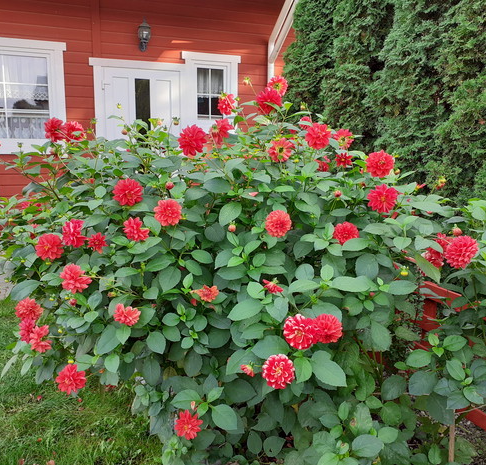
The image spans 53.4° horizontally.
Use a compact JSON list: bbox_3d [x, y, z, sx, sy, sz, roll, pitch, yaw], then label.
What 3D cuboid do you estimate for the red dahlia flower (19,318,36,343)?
[{"bbox_3d":[-0.776,0.355,1.750,0.083,0.086,0.050,7,-5,38],"label":"red dahlia flower"}]

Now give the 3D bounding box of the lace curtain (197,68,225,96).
[{"bbox_3d":[-0.470,-2.186,7.000,0.420,0.420,0.050,-3,10,-21],"label":"lace curtain"}]

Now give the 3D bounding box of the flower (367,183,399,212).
[{"bbox_3d":[0.492,-0.119,1.700,0.107,0.105,0.058,3,-1,16],"label":"flower"}]

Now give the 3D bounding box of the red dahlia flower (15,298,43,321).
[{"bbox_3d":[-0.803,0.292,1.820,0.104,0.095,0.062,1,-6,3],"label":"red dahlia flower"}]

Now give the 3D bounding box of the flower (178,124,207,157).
[{"bbox_3d":[-0.195,-0.356,1.870,0.113,0.118,0.070,5,0,27],"label":"flower"}]

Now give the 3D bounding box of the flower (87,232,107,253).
[{"bbox_3d":[-0.542,0.037,1.800,0.073,0.073,0.032,-1,-6,-9],"label":"flower"}]

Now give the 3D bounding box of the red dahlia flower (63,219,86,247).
[{"bbox_3d":[-0.579,0.000,1.652,0.089,0.094,0.059,5,-7,25],"label":"red dahlia flower"}]

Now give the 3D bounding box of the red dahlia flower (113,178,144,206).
[{"bbox_3d":[-0.407,-0.142,1.720,0.105,0.102,0.060,1,9,5],"label":"red dahlia flower"}]

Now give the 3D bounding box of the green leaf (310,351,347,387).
[{"bbox_3d":[0.277,0.436,1.550,0.140,0.020,0.085,33,61,17],"label":"green leaf"}]

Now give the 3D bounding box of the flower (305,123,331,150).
[{"bbox_3d":[0.275,-0.349,1.760,0.095,0.096,0.056,0,-17,-6],"label":"flower"}]

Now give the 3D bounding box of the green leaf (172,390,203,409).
[{"bbox_3d":[-0.189,0.549,1.600,0.112,0.020,0.070,-4,52,4],"label":"green leaf"}]

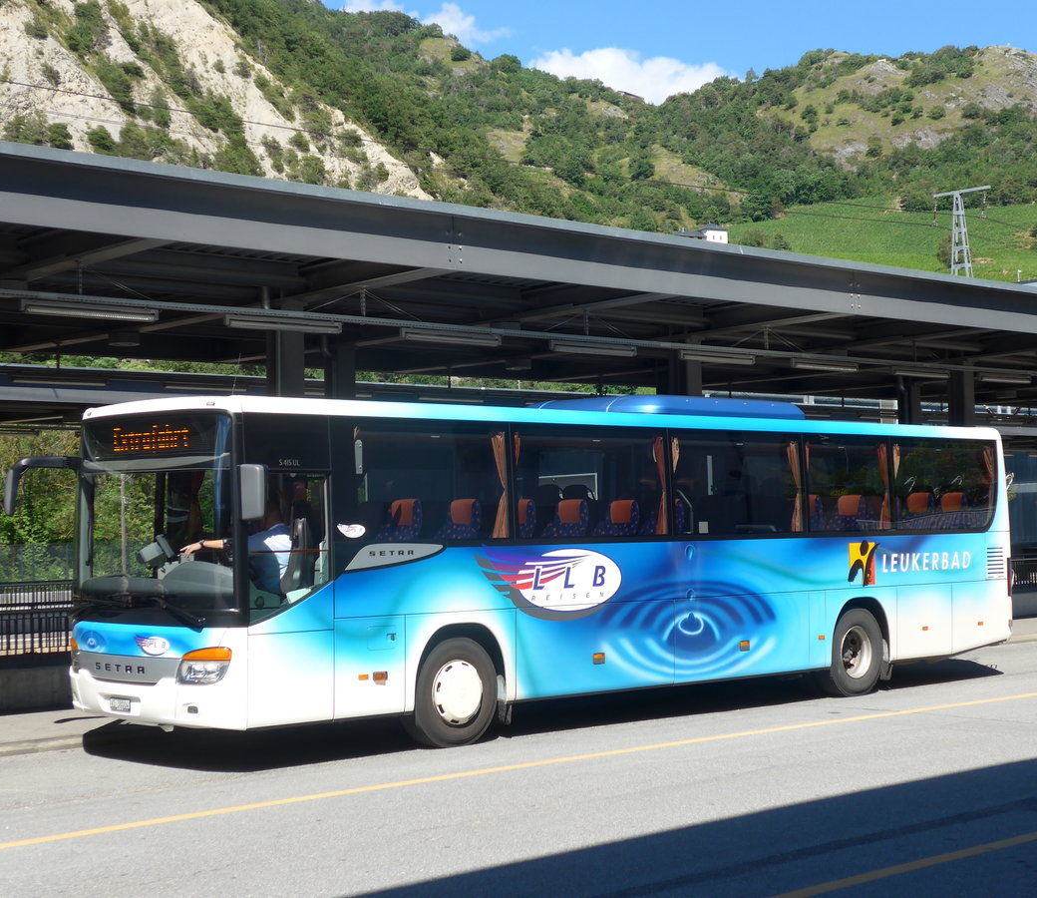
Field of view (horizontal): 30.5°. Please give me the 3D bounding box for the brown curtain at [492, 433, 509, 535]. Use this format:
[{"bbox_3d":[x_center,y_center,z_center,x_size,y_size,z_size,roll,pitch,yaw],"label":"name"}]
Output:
[{"bbox_3d":[-0.175,0.341,18.052,0.220,0.990,0.080,1,-3,-44],"label":"brown curtain"}]

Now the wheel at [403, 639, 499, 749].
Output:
[{"bbox_3d":[-0.666,2.195,17.188,1.000,1.000,0.300,1,-2,-44],"label":"wheel"}]

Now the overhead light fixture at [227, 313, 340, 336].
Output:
[{"bbox_3d":[-2.636,-1.399,21.339,1.540,0.130,0.120,1,-3,-44],"label":"overhead light fixture"}]

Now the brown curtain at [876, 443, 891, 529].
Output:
[{"bbox_3d":[4.219,0.432,21.950,0.175,0.986,0.090,1,-2,-44],"label":"brown curtain"}]

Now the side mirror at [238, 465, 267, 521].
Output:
[{"bbox_3d":[-2.187,0.357,15.645,0.230,0.475,0.120,-2,-3,31],"label":"side mirror"}]

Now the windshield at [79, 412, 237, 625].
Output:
[{"bbox_3d":[-3.306,0.634,16.601,0.420,1.810,2.400,1,-3,-44],"label":"windshield"}]

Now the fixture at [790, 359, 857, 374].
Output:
[{"bbox_3d":[4.573,-1.240,28.305,1.540,0.130,0.120,1,-3,-44],"label":"fixture"}]

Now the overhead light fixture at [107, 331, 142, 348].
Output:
[{"bbox_3d":[-5.333,-1.488,25.742,0.410,0.190,0.410,-1,-2,0],"label":"overhead light fixture"}]

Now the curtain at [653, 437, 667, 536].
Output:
[{"bbox_3d":[1.442,0.359,19.249,0.150,0.985,0.090,1,-2,-44],"label":"curtain"}]

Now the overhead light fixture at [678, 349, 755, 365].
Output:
[{"bbox_3d":[2.772,-1.271,26.535,1.545,0.135,0.110,1,-2,-44],"label":"overhead light fixture"}]

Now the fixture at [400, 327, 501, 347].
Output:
[{"bbox_3d":[-0.815,-1.345,23.046,1.545,0.135,0.110,1,-2,-44],"label":"fixture"}]

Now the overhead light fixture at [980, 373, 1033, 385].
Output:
[{"bbox_3d":[8.134,-1.166,31.748,1.540,0.130,0.120,1,-3,-44],"label":"overhead light fixture"}]

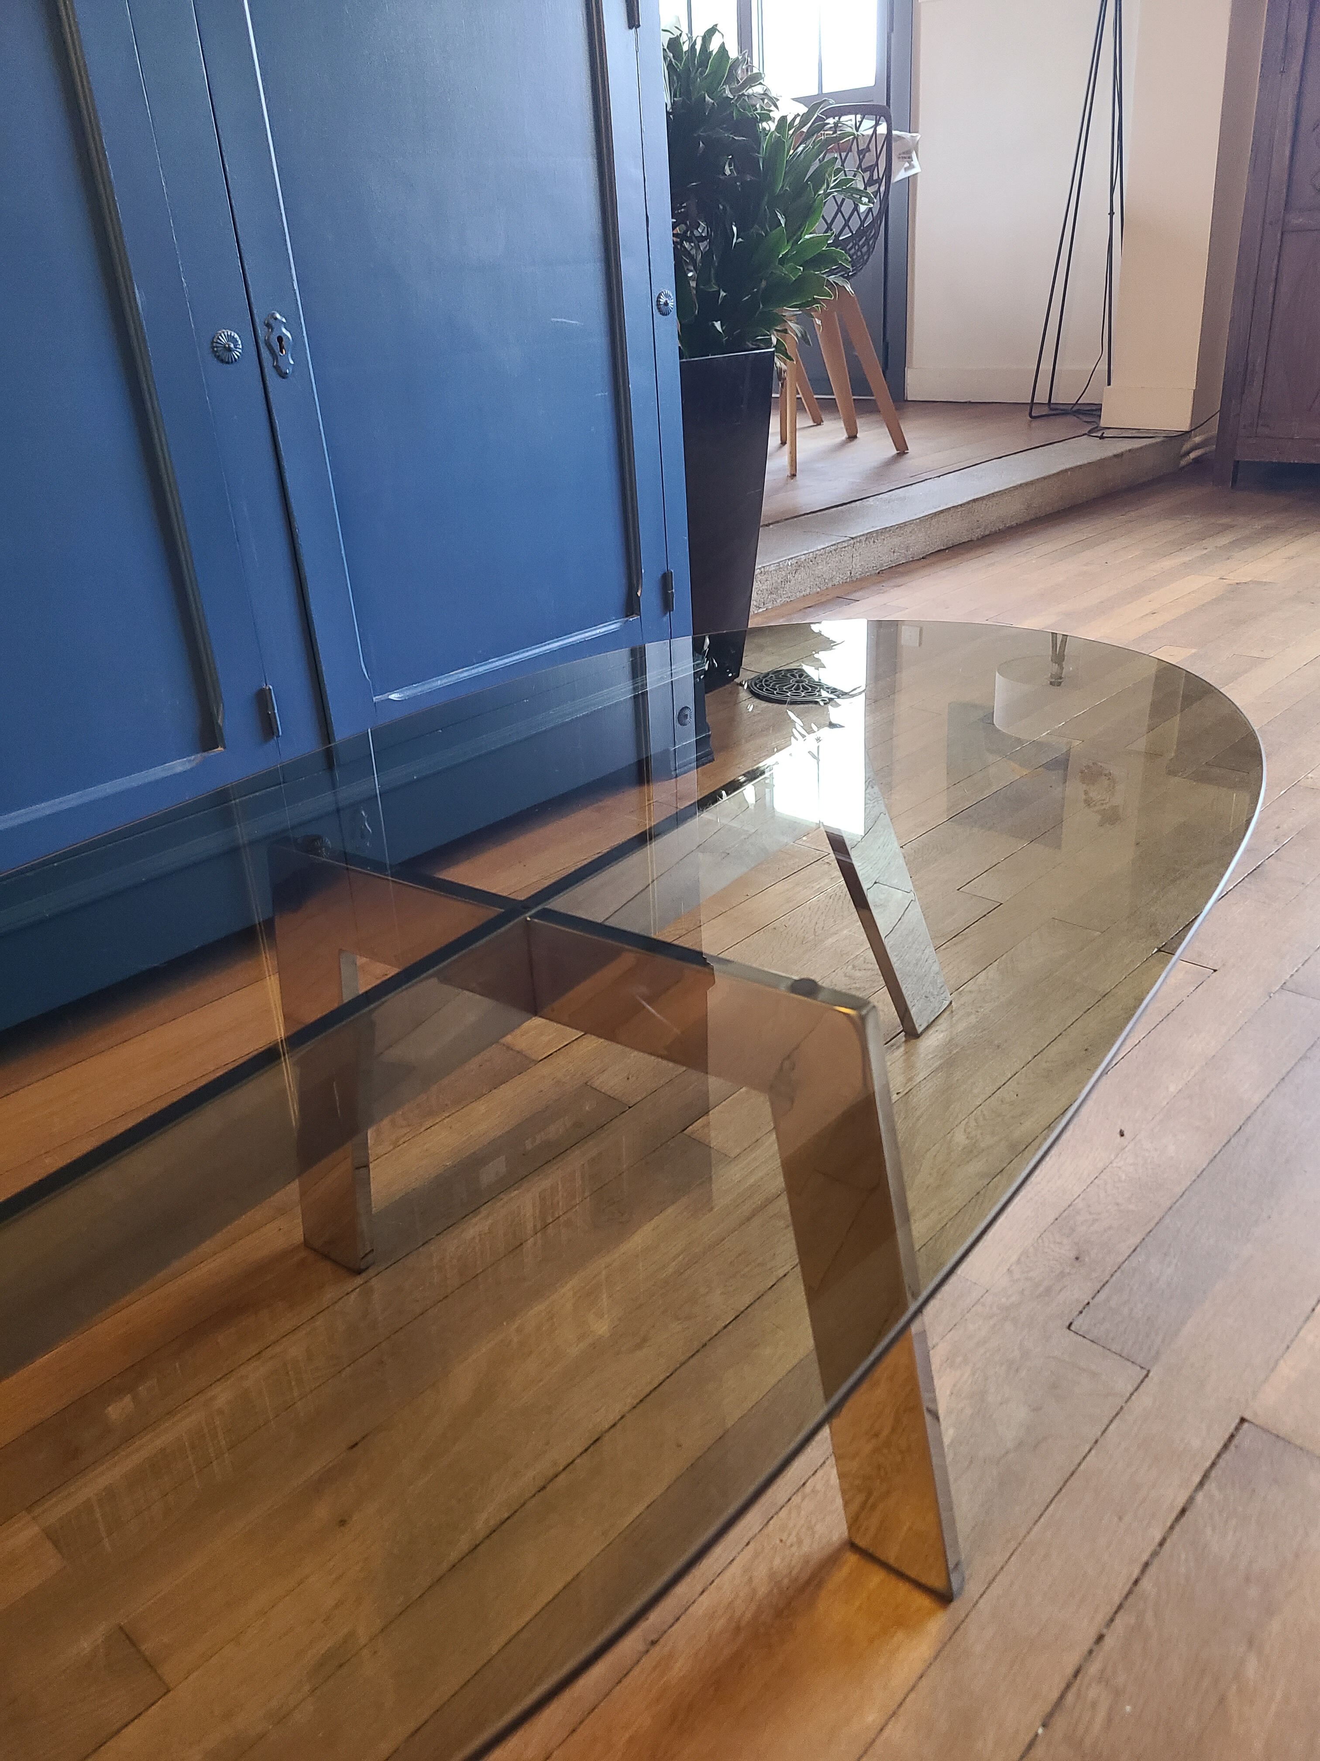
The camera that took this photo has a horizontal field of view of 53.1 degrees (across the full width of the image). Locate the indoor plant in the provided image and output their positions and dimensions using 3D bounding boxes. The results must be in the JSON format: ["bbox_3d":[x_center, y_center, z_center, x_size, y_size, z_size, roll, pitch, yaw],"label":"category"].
[{"bbox_3d":[0.015,-0.830,2.215,0.551,1.013,0.581,-23,32,-33],"label":"indoor plant"}]

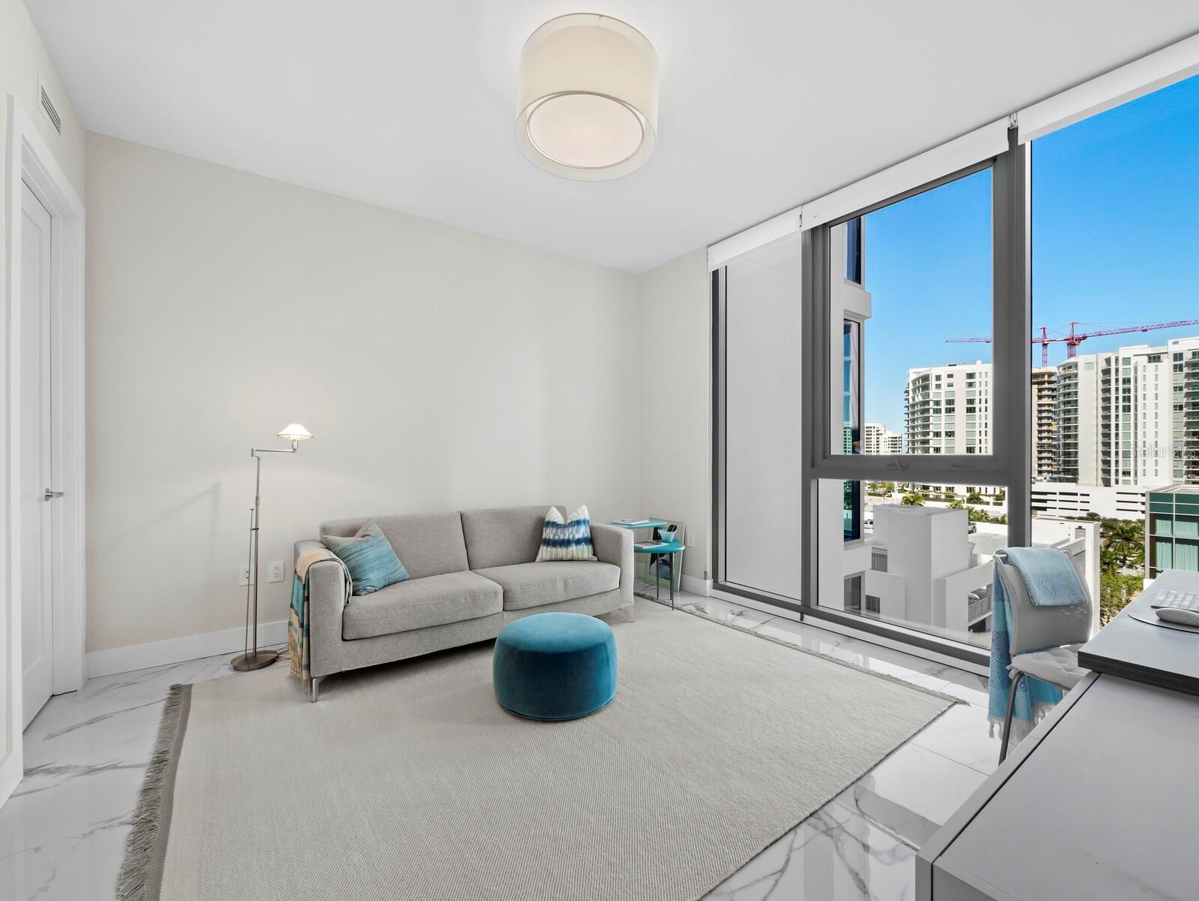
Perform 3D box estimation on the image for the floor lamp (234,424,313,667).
[{"bbox_3d":[-1.900,0.548,2.816,0.500,1.400,0.240,0,0,19],"label":"floor lamp"}]

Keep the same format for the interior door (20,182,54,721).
[{"bbox_3d":[-2.556,0.020,2.118,0.050,2.440,0.840,0,0,-37],"label":"interior door"}]

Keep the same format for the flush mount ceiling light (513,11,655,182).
[{"bbox_3d":[-0.057,-1.535,2.175,0.620,0.320,0.620,0,0,0],"label":"flush mount ceiling light"}]

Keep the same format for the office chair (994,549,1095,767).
[{"bbox_3d":[1.820,0.813,1.680,0.480,0.860,0.540,0,0,-19],"label":"office chair"}]

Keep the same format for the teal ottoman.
[{"bbox_3d":[-0.229,1.072,2.530,0.640,0.355,0.640,0,0,0],"label":"teal ottoman"}]

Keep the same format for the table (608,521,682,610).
[{"bbox_3d":[0.400,0.945,4.127,0.540,0.620,0.660,0,0,-35],"label":"table"}]

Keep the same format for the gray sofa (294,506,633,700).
[{"bbox_3d":[-0.836,0.846,3.328,2.040,0.810,0.870,0,0,-35],"label":"gray sofa"}]

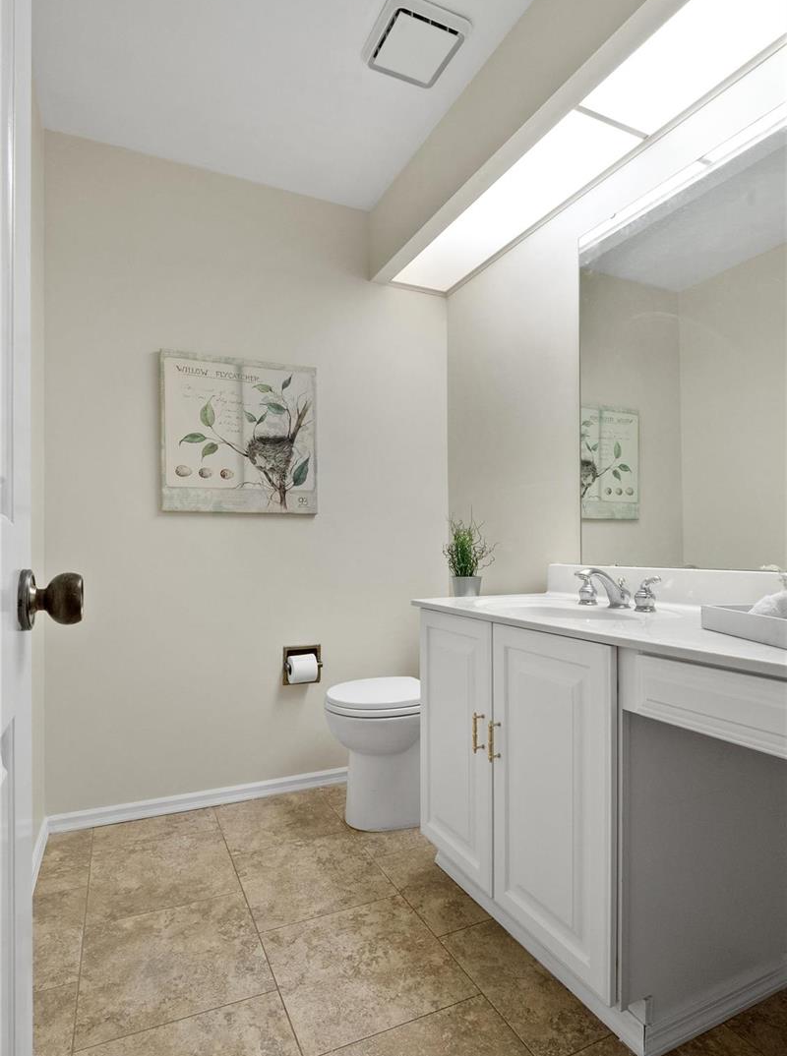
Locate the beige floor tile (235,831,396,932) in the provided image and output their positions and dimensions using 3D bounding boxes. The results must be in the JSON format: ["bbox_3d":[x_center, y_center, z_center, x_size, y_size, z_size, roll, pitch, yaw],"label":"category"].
[{"bbox_3d":[-0.247,1.051,1.774,0.406,0.012,0.406,0,-1,-23],"label":"beige floor tile"}]

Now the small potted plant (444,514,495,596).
[{"bbox_3d":[0.289,0.131,2.232,0.170,0.362,0.170,0,-1,-25],"label":"small potted plant"}]

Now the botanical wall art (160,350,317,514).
[{"bbox_3d":[-0.584,-0.351,2.285,0.585,0.592,0.035,0,-1,-25],"label":"botanical wall art"}]

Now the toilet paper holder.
[{"bbox_3d":[-0.358,0.554,2.358,0.157,0.158,0.100,0,-1,-25],"label":"toilet paper holder"}]

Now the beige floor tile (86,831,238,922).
[{"bbox_3d":[-0.707,1.053,1.803,0.406,0.012,0.406,0,-1,-23],"label":"beige floor tile"}]

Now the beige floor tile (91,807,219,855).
[{"bbox_3d":[-0.825,1.058,2.066,0.406,0.012,0.195,0,-1,-23],"label":"beige floor tile"}]

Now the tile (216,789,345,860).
[{"bbox_3d":[-0.404,1.058,2.135,0.406,0.012,0.400,0,-1,-23],"label":"tile"}]

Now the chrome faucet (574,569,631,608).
[{"bbox_3d":[0.565,0.164,1.597,0.182,0.110,0.070,0,-1,-25],"label":"chrome faucet"}]

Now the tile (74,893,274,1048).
[{"bbox_3d":[-0.535,1.046,1.436,0.406,0.012,0.406,0,-1,-23],"label":"tile"}]

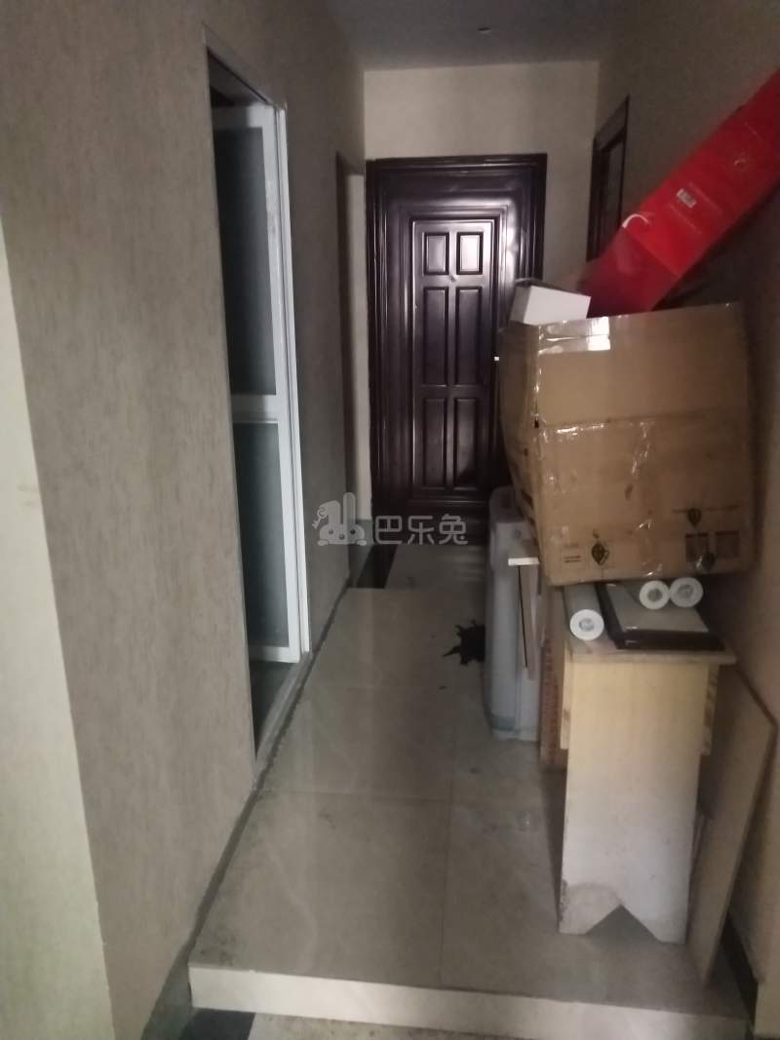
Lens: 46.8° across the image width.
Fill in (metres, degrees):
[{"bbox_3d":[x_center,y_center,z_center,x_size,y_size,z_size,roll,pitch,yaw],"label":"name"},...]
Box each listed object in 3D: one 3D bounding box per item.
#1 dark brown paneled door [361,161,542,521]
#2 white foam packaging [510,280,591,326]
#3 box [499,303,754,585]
[{"bbox_3d":[0.358,-0.888,4.976,0.942,2.078,0.120,1,14,6],"label":"dark brown paneled door"},{"bbox_3d":[0.408,-0.541,2.303,0.162,0.090,0.110,6,15,-14],"label":"white foam packaging"},{"bbox_3d":[0.603,-0.226,2.431,0.479,0.626,0.612,-6,11,1],"label":"box"}]

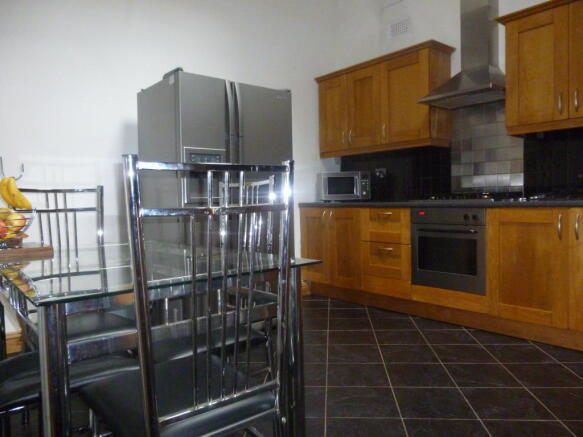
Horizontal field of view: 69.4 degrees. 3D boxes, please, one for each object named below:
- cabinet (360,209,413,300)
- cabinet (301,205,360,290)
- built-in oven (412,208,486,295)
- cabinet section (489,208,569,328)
[{"bbox_3d":[1.012,0.268,3.758,0.575,0.733,0.527,-3,3,-40],"label":"cabinet"},{"bbox_3d":[0.582,0.255,4.267,0.575,0.733,0.806,-3,3,-40],"label":"cabinet"},{"bbox_3d":[1.359,0.219,3.312,0.555,0.609,0.594,-3,3,-40],"label":"built-in oven"},{"bbox_3d":[1.734,0.289,2.923,0.570,0.735,0.486,-4,3,-42],"label":"cabinet section"}]

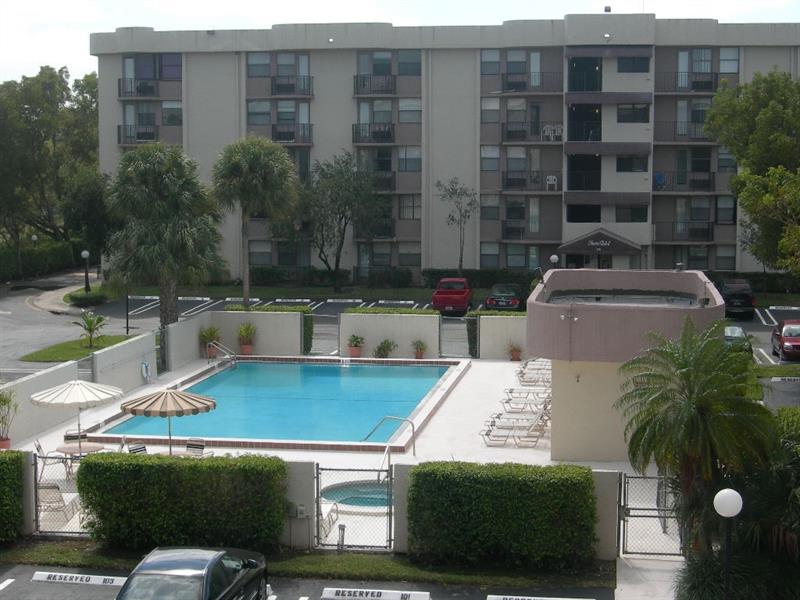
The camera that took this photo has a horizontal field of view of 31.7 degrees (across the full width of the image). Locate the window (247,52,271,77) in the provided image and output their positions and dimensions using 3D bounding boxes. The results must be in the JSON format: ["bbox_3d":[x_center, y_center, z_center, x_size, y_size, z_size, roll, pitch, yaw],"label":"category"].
[{"bbox_3d":[-8.008,-13.419,80.449,1.391,1.380,0.150,1,6,9],"label":"window"}]

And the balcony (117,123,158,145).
[{"bbox_3d":[-14.974,-9.520,81.694,2.549,1.259,1.000,1,5,9],"label":"balcony"}]

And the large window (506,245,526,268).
[{"bbox_3d":[6.598,-2.478,79.445,1.069,1.342,0.150,1,5,9],"label":"large window"}]

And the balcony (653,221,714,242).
[{"bbox_3d":[15.552,-3.717,77.445,3.233,1.253,1.379,1,6,9],"label":"balcony"}]

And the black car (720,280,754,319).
[{"bbox_3d":[15.610,-0.146,66.075,1.800,1.640,4.700,1,6,9],"label":"black car"}]

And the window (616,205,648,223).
[{"bbox_3d":[12.229,-4.537,74.238,1.635,0.936,0.150,1,7,9],"label":"window"}]

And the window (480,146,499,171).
[{"bbox_3d":[5.077,-7.942,79.170,1.057,1.390,0.150,1,5,9],"label":"window"}]

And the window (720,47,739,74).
[{"bbox_3d":[17.133,-12.439,73.327,0.964,1.411,0.150,1,7,9],"label":"window"}]

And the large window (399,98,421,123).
[{"bbox_3d":[0.581,-10.768,80.211,1.324,1.376,0.150,1,6,9],"label":"large window"}]

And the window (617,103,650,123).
[{"bbox_3d":[12.737,-10.171,76.800,1.756,1.053,0.150,1,6,9],"label":"window"}]

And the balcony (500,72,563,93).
[{"bbox_3d":[7.304,-11.883,77.687,3.344,1.163,1.300,1,6,9],"label":"balcony"}]

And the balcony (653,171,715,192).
[{"bbox_3d":[15.002,-6.269,74.670,3.220,1.152,1.300,1,7,9],"label":"balcony"}]

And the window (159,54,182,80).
[{"bbox_3d":[-12.760,-12.946,78.525,1.334,1.429,0.150,1,7,9],"label":"window"}]

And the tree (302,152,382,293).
[{"bbox_3d":[-3.202,-4.296,78.253,4.714,7.741,4.478,0,5,0],"label":"tree"}]

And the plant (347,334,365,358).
[{"bbox_3d":[-1.647,1.682,51.775,0.655,0.838,0.655,1,7,9],"label":"plant"}]

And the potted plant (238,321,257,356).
[{"bbox_3d":[-5.788,1.491,53.443,0.700,1.284,0.700,1,5,8],"label":"potted plant"}]

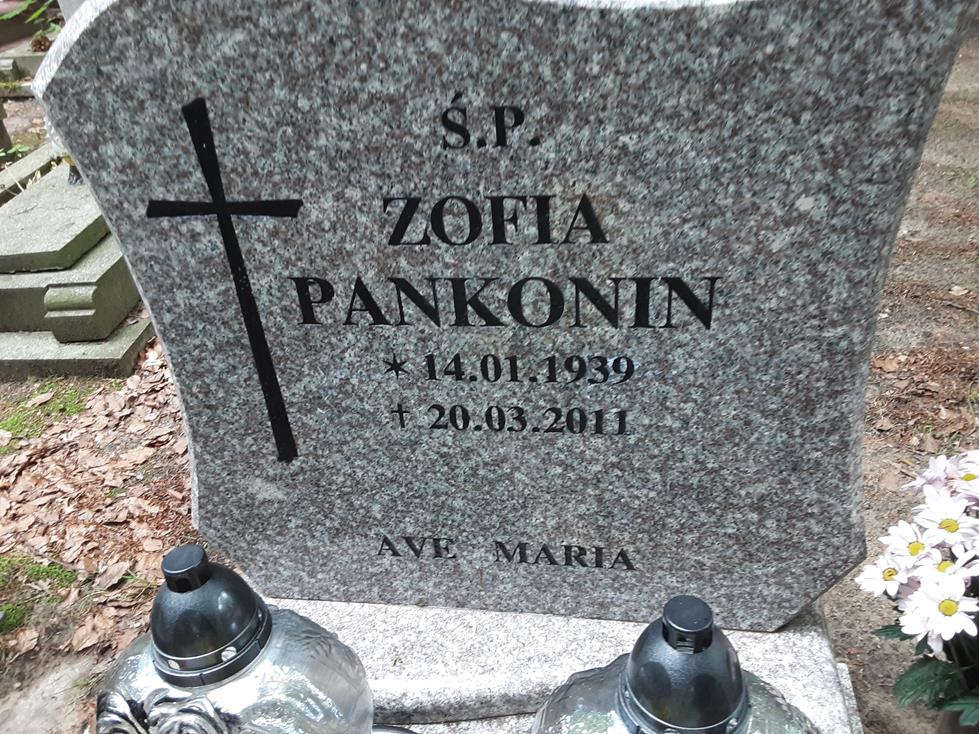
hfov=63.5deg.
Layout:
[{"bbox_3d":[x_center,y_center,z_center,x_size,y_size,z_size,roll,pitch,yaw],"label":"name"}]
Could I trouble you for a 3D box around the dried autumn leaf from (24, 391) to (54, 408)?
[{"bbox_3d":[-1.107,0.080,1.960,0.038,0.018,0.076,15,37,29],"label":"dried autumn leaf"}]

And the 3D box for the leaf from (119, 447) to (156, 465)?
[{"bbox_3d":[-0.776,0.193,1.739,0.070,0.018,0.059,3,33,12],"label":"leaf"}]

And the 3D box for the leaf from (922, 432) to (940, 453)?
[{"bbox_3d":[0.883,0.154,1.585,0.033,0.015,0.064,9,35,20],"label":"leaf"}]

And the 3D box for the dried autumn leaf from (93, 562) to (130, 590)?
[{"bbox_3d":[-0.682,0.376,1.432,0.038,0.025,0.070,6,34,16],"label":"dried autumn leaf"}]

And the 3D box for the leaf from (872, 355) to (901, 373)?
[{"bbox_3d":[0.917,-0.007,1.831,0.057,0.018,0.075,9,35,20],"label":"leaf"}]

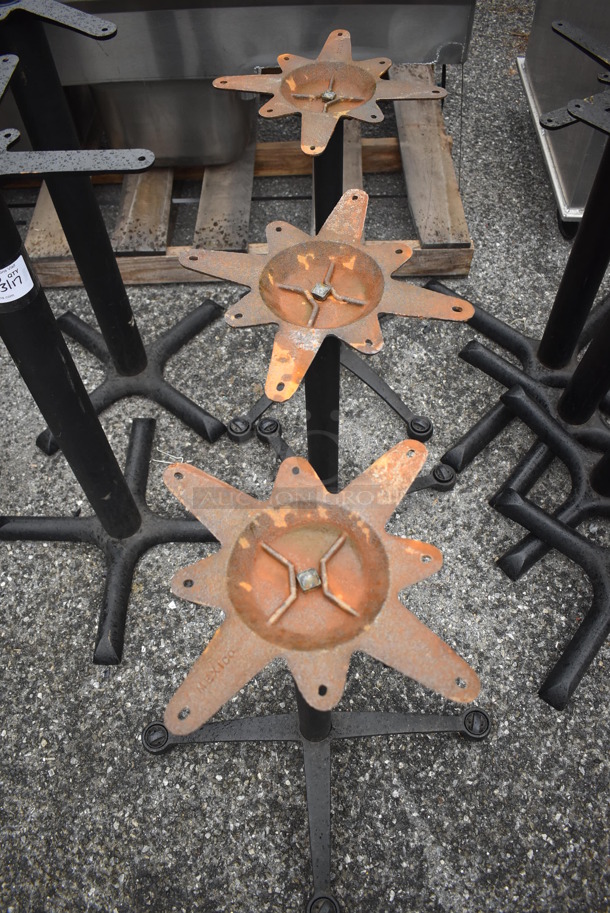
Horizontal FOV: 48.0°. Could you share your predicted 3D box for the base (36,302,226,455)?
[{"bbox_3d":[-0.431,-0.225,1.735,0.490,0.060,0.490,-5,57,-2],"label":"base"}]

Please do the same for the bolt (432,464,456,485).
[{"bbox_3d":[0.312,0.048,1.548,0.048,0.025,0.048,-1,57,1],"label":"bolt"}]

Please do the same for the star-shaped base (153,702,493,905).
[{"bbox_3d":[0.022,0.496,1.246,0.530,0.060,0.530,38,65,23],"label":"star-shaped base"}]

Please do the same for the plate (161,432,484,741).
[{"bbox_3d":[0.004,0.118,0.679,0.281,0.030,0.281,-6,57,-2],"label":"plate"}]

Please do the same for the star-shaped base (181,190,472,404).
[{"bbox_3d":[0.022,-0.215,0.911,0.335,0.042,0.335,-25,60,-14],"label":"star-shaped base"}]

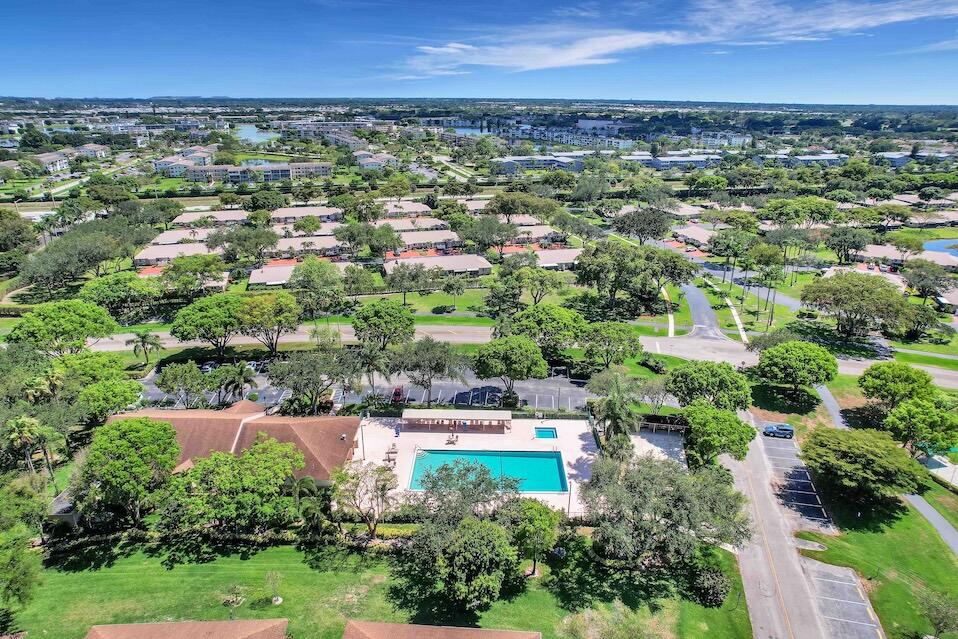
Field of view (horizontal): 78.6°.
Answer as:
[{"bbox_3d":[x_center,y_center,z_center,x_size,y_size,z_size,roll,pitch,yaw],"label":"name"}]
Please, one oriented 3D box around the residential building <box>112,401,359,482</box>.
[{"bbox_3d":[-37.330,17.980,89.300,37.000,6.600,21.000,1,21,1],"label":"residential building"}]

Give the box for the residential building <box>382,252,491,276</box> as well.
[{"bbox_3d":[-12.961,-16.695,182.316,32.400,4.900,13.400,-5,21,-14],"label":"residential building"}]

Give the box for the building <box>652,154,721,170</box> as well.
[{"bbox_3d":[162.380,-123.590,461.590,53.000,10.000,21.000,-4,21,-12],"label":"building"}]

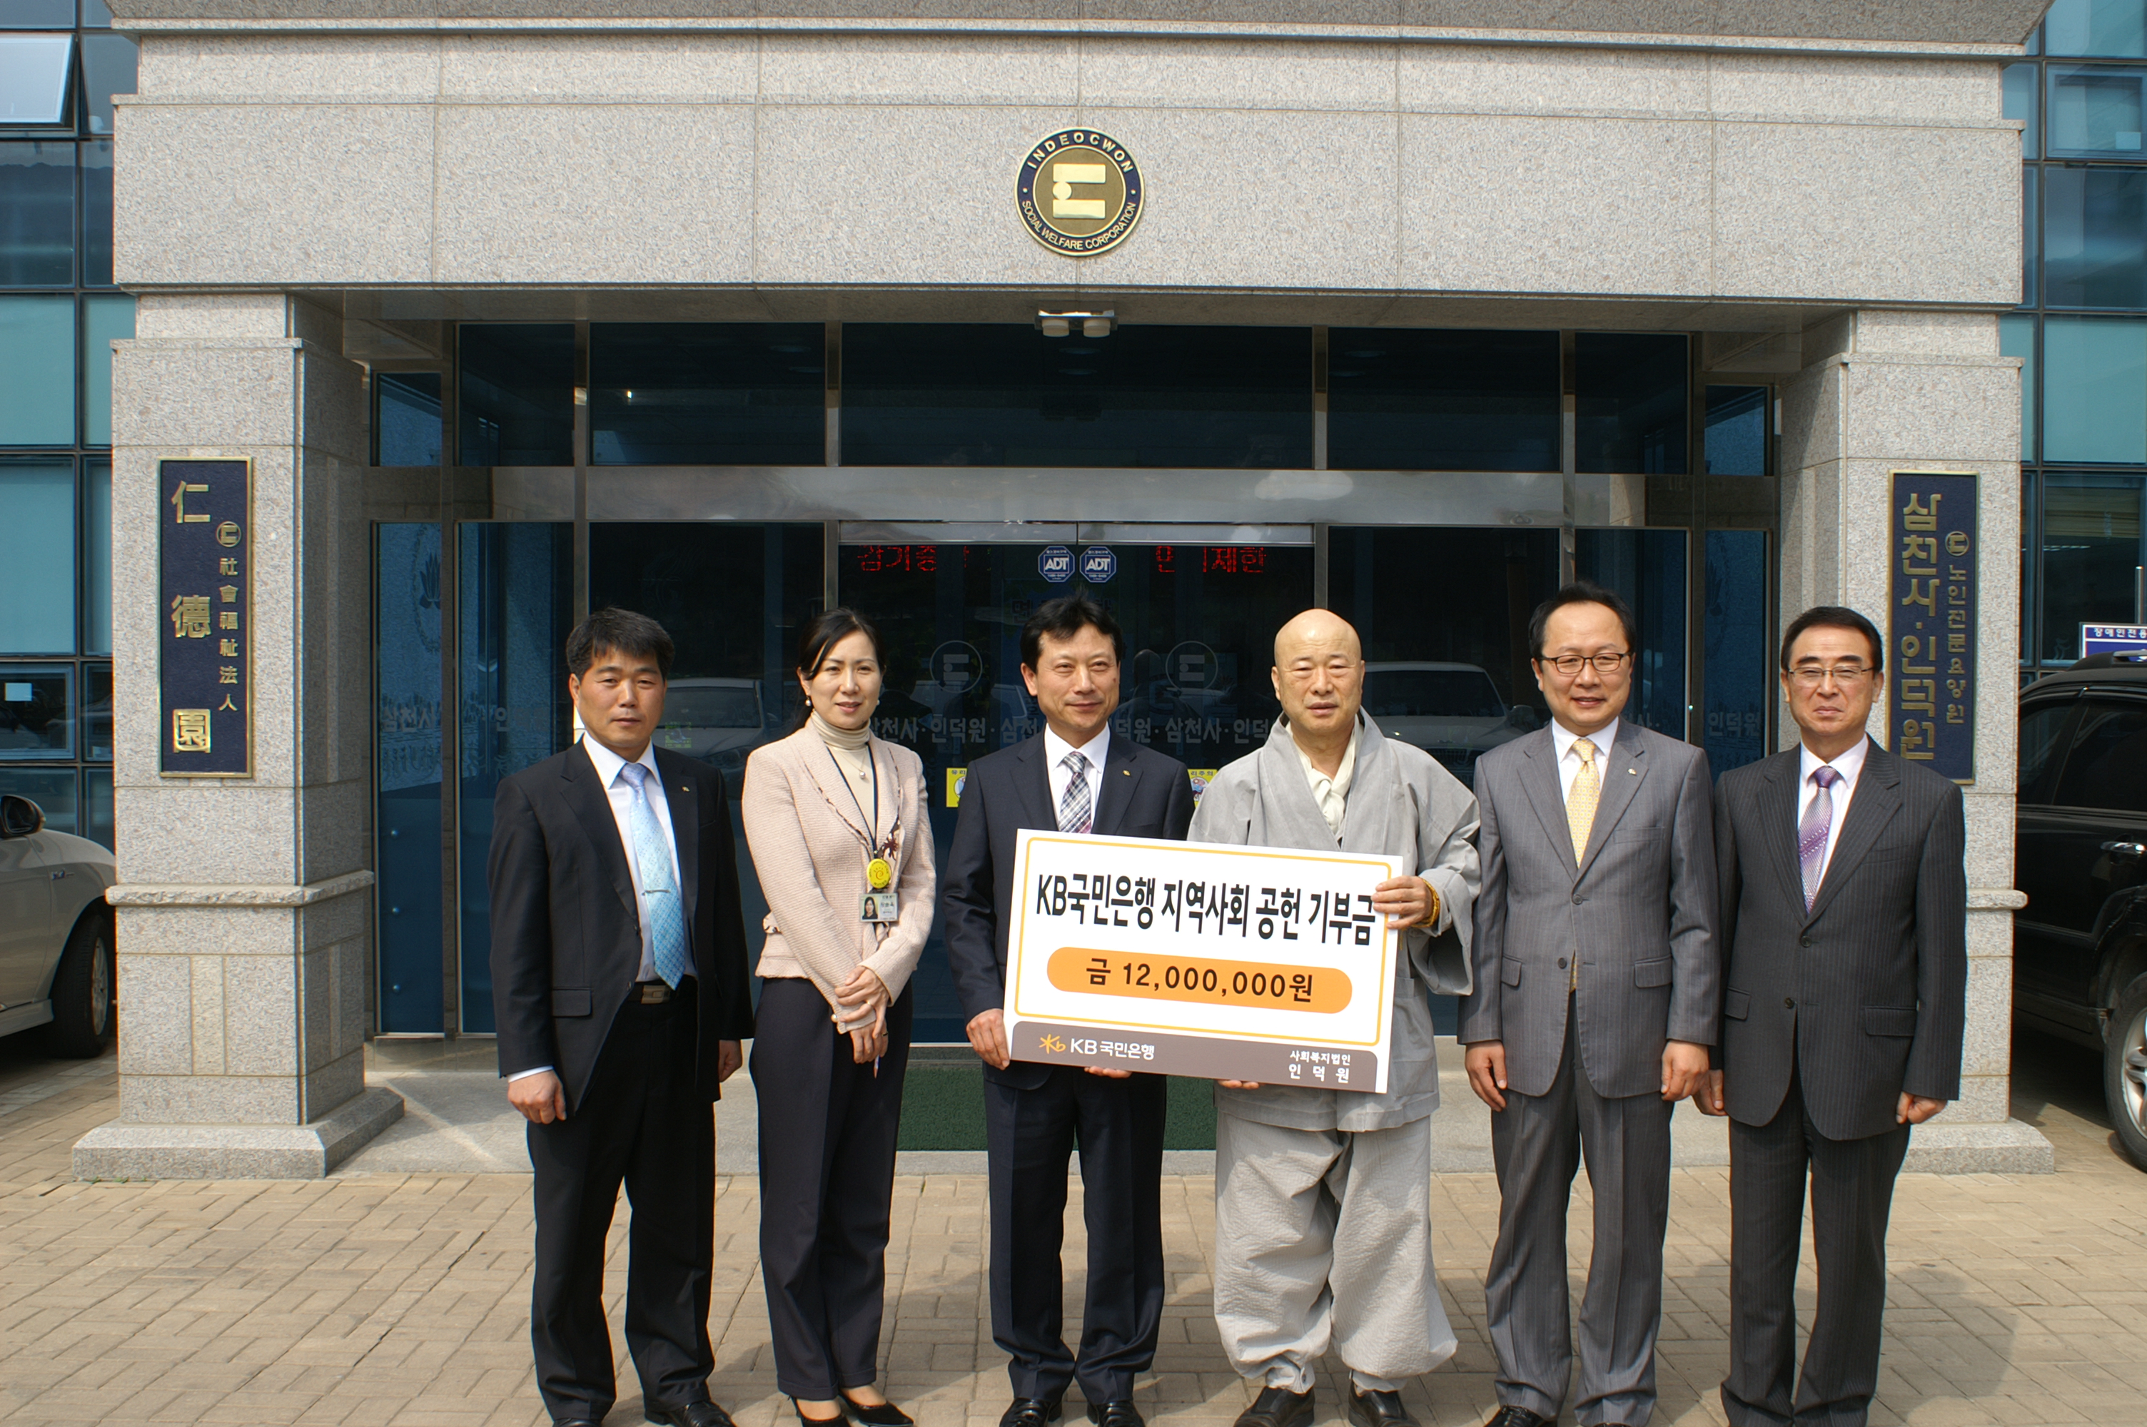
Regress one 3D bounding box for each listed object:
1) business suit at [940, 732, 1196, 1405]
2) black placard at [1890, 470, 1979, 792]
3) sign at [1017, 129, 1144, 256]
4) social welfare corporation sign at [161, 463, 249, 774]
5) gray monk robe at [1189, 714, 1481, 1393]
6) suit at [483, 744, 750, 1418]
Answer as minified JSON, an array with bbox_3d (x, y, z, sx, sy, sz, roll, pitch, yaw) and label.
[{"bbox_3d":[-0.009,0.716,3.970,0.520,1.375,0.370,0,1,-6],"label":"business suit"},{"bbox_3d":[2.706,-0.272,6.190,0.278,0.985,0.040,0,1,-2],"label":"black placard"},{"bbox_3d":[0.023,-1.615,6.100,0.395,0.395,0.040,0,1,-2],"label":"sign"},{"bbox_3d":[-2.675,-0.295,6.060,0.278,0.985,0.040,0,1,-2],"label":"social welfare corporation sign"},{"bbox_3d":[0.523,0.682,3.940,0.580,1.385,0.460,0,1,5],"label":"gray monk robe"},{"bbox_3d":[-0.913,0.740,3.970,0.500,1.385,0.330,0,1,-28],"label":"suit"}]

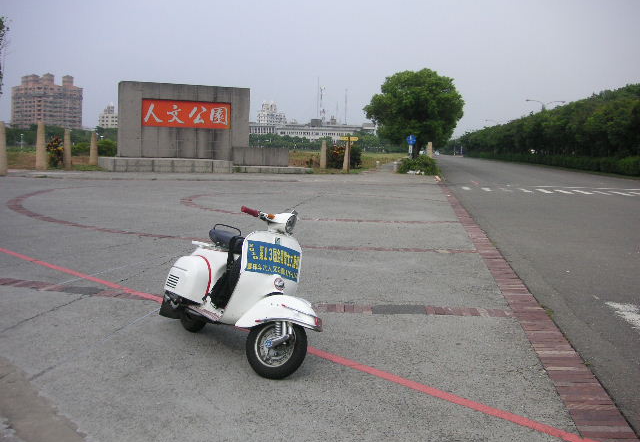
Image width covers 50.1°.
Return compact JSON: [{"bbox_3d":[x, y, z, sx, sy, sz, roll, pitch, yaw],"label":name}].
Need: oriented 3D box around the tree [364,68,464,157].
[{"bbox_3d":[7.197,-7.541,51.111,7.300,7.573,7.000,1,6,0],"label":"tree"}]

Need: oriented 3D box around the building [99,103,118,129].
[{"bbox_3d":[-191.874,-87.504,622.928,18.000,40.305,16.000,0,6,-9],"label":"building"}]

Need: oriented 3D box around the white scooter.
[{"bbox_3d":[-0.524,0.373,4.644,0.700,1.060,1.740,7,2,-35],"label":"white scooter"}]

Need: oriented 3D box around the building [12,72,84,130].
[{"bbox_3d":[-198.976,-79.965,497.387,40.000,50.817,36.000,-3,7,-35],"label":"building"}]

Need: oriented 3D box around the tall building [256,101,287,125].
[{"bbox_3d":[-47.342,-92.772,672.589,22.500,46.893,20.000,-2,7,-30],"label":"tall building"}]

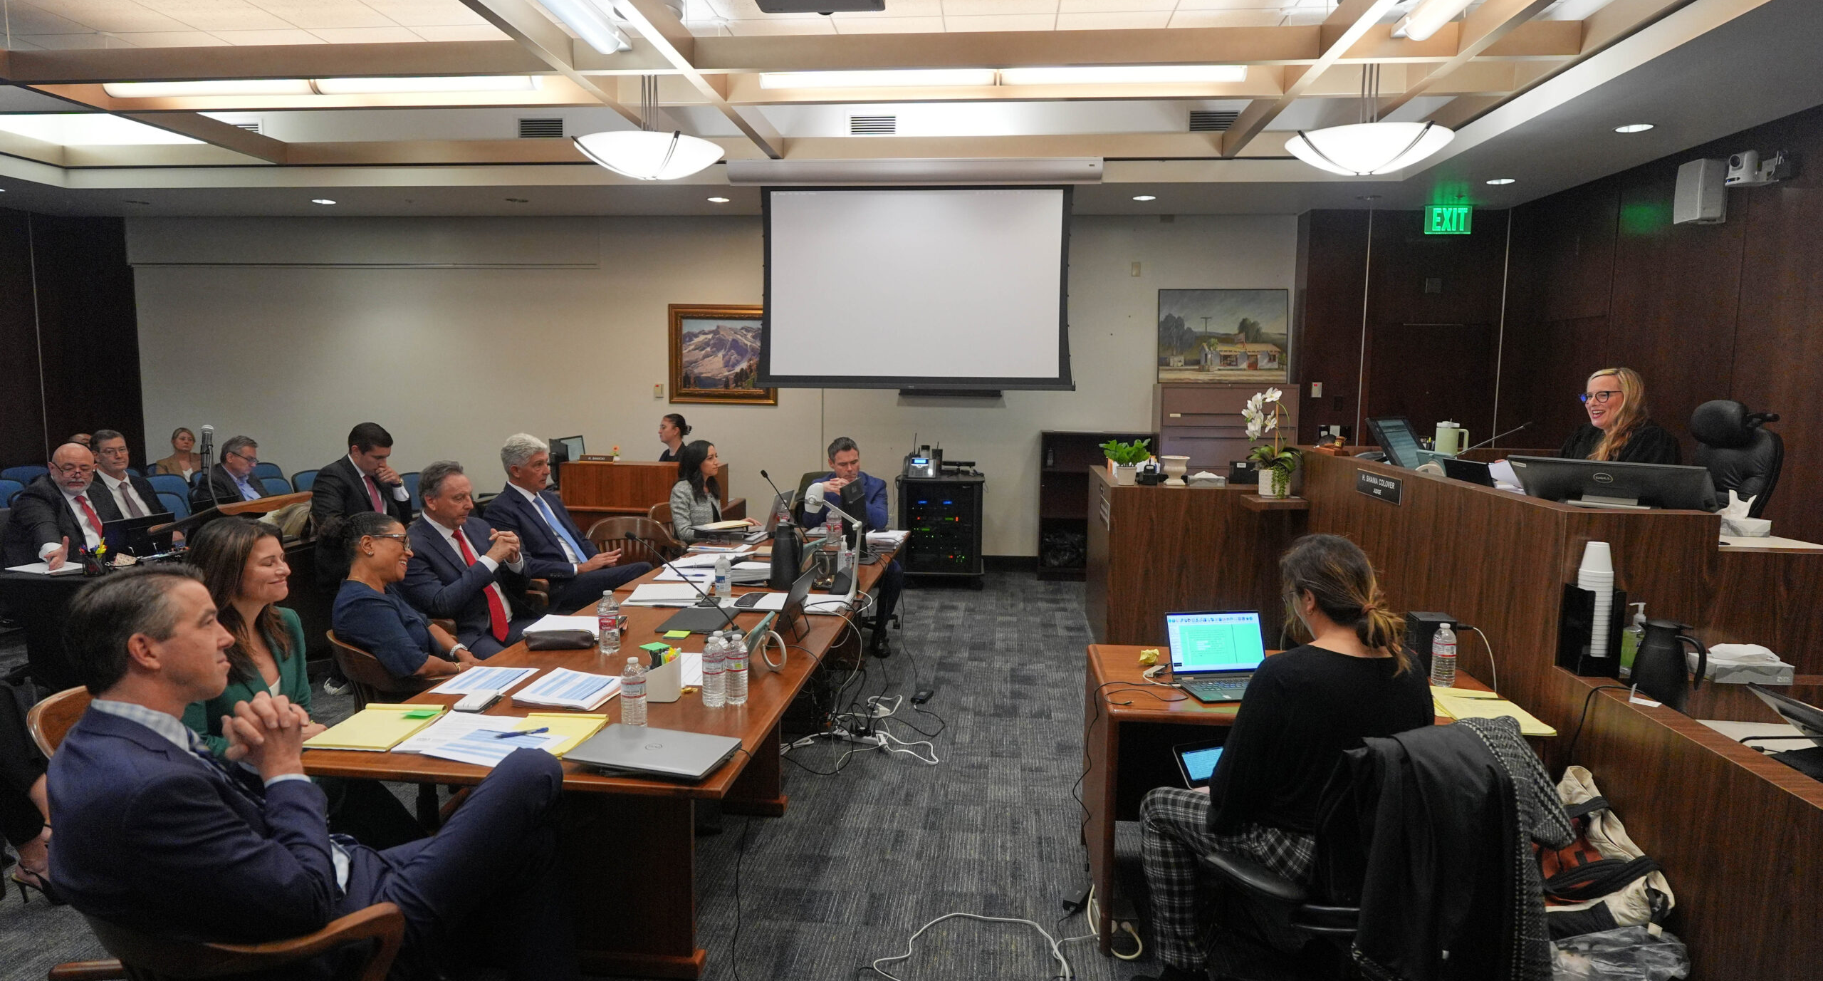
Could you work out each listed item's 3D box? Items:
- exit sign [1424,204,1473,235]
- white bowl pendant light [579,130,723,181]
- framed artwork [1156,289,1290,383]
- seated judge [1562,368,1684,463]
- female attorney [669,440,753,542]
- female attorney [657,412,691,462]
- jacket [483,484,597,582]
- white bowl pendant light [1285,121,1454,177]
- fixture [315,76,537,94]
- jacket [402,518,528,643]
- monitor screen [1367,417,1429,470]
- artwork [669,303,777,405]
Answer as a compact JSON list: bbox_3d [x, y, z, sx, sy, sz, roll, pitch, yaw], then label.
[{"bbox_3d":[4.234,-2.117,7.960,0.340,0.205,0.030,1,6,5],"label":"exit sign"},{"bbox_3d":[-1.401,-1.754,5.440,0.770,0.165,0.770,1,6,5],"label":"white bowl pendant light"},{"bbox_3d":[2.579,-1.271,8.426,1.110,0.760,0.050,1,6,5],"label":"framed artwork"},{"bbox_3d":[2.581,0.135,3.878,0.780,1.240,0.540,-1,6,-13],"label":"seated judge"},{"bbox_3d":[-1.186,0.338,6.290,0.750,1.300,0.520,1,6,3],"label":"female attorney"},{"bbox_3d":[-2.016,0.038,8.046,0.750,1.280,0.500,1,6,2],"label":"female attorney"},{"bbox_3d":[-1.661,0.312,4.502,0.460,0.620,0.500,3,7,21],"label":"jacket"},{"bbox_3d":[2.272,-1.661,5.072,0.770,0.180,0.770,1,6,5],"label":"white bowl pendant light"},{"bbox_3d":[-2.601,-2.154,5.372,1.250,0.130,0.150,1,6,5],"label":"fixture"},{"bbox_3d":[-1.675,0.411,3.888,0.460,0.620,0.500,3,7,21],"label":"jacket"},{"bbox_3d":[2.256,-0.240,4.705,0.400,0.320,0.060,-4,-26,-38],"label":"monitor screen"},{"bbox_3d":[-1.690,-1.197,8.983,1.000,0.885,0.060,1,6,5],"label":"artwork"}]

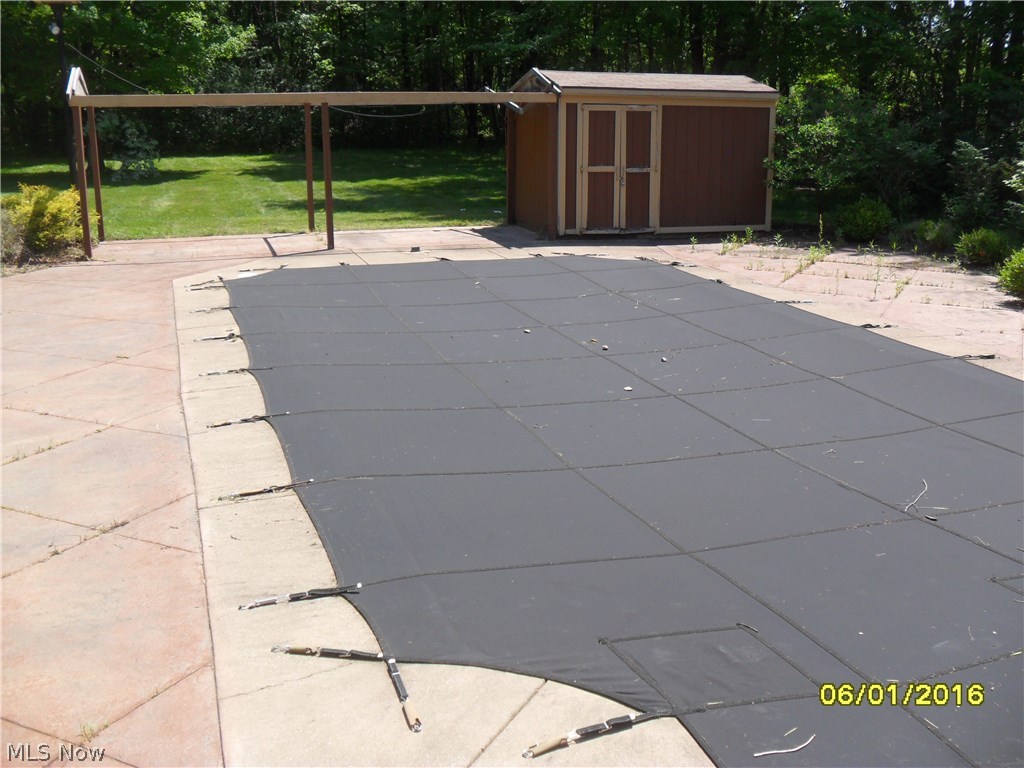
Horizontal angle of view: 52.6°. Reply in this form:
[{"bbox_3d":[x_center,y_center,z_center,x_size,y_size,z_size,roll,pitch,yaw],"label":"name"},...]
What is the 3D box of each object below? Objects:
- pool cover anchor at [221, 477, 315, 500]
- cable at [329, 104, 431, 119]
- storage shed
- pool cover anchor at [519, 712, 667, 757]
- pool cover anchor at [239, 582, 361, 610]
[{"bbox_3d":[-1.353,0.588,5.754,0.521,0.042,0.045,-8,17,-28],"label":"pool cover anchor"},{"bbox_3d":[-1.977,-4.066,15.450,1.500,0.200,0.050,-4,16,-16],"label":"cable"},{"bbox_3d":[2.146,-3.968,17.586,3.830,2.600,2.520,-4,16,-16],"label":"storage shed"},{"bbox_3d":[0.283,1.195,3.532,0.535,0.042,0.045,-7,17,-24],"label":"pool cover anchor"},{"bbox_3d":[-0.918,0.928,4.509,0.517,0.042,0.045,-6,16,-20],"label":"pool cover anchor"}]

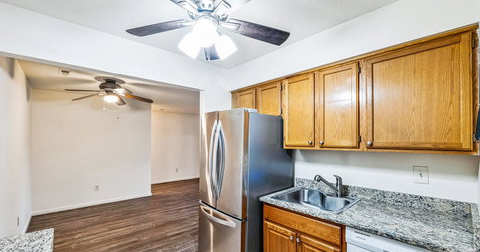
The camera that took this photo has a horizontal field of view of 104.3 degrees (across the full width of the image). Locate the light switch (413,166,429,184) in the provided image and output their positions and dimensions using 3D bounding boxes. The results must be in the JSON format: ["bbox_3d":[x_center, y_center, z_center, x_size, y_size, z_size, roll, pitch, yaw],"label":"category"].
[{"bbox_3d":[1.488,0.405,1.535,0.015,0.125,0.080,3,-4,-43],"label":"light switch"}]

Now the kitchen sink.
[{"bbox_3d":[0.724,0.792,1.790,0.515,0.180,0.605,3,-4,-43],"label":"kitchen sink"}]

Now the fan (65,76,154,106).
[{"bbox_3d":[-2.176,-0.575,3.138,1.290,0.383,1.290,3,-4,-43],"label":"fan"}]

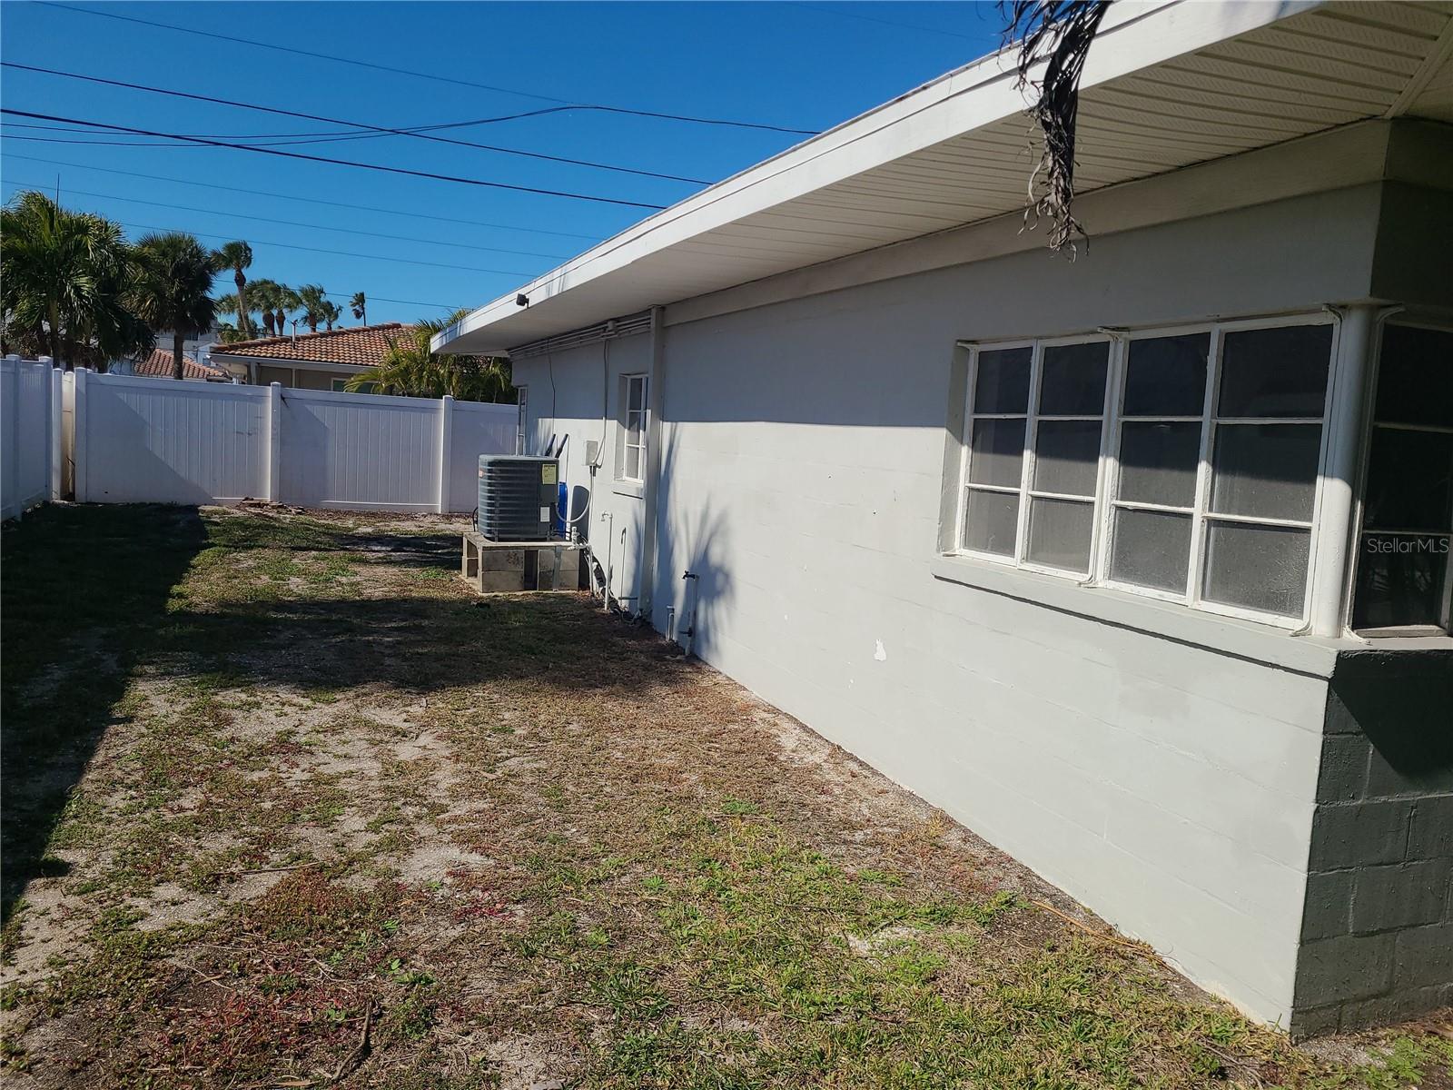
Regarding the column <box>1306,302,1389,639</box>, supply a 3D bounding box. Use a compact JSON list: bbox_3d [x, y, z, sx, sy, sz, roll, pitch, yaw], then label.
[{"bbox_3d":[1.769,-0.205,3.111,0.100,0.940,0.100,1,6,-23],"label":"column"}]

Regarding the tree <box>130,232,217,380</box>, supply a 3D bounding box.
[{"bbox_3d":[-16.880,-6.167,33.342,2.500,6.625,2.500,1,6,-23],"label":"tree"}]

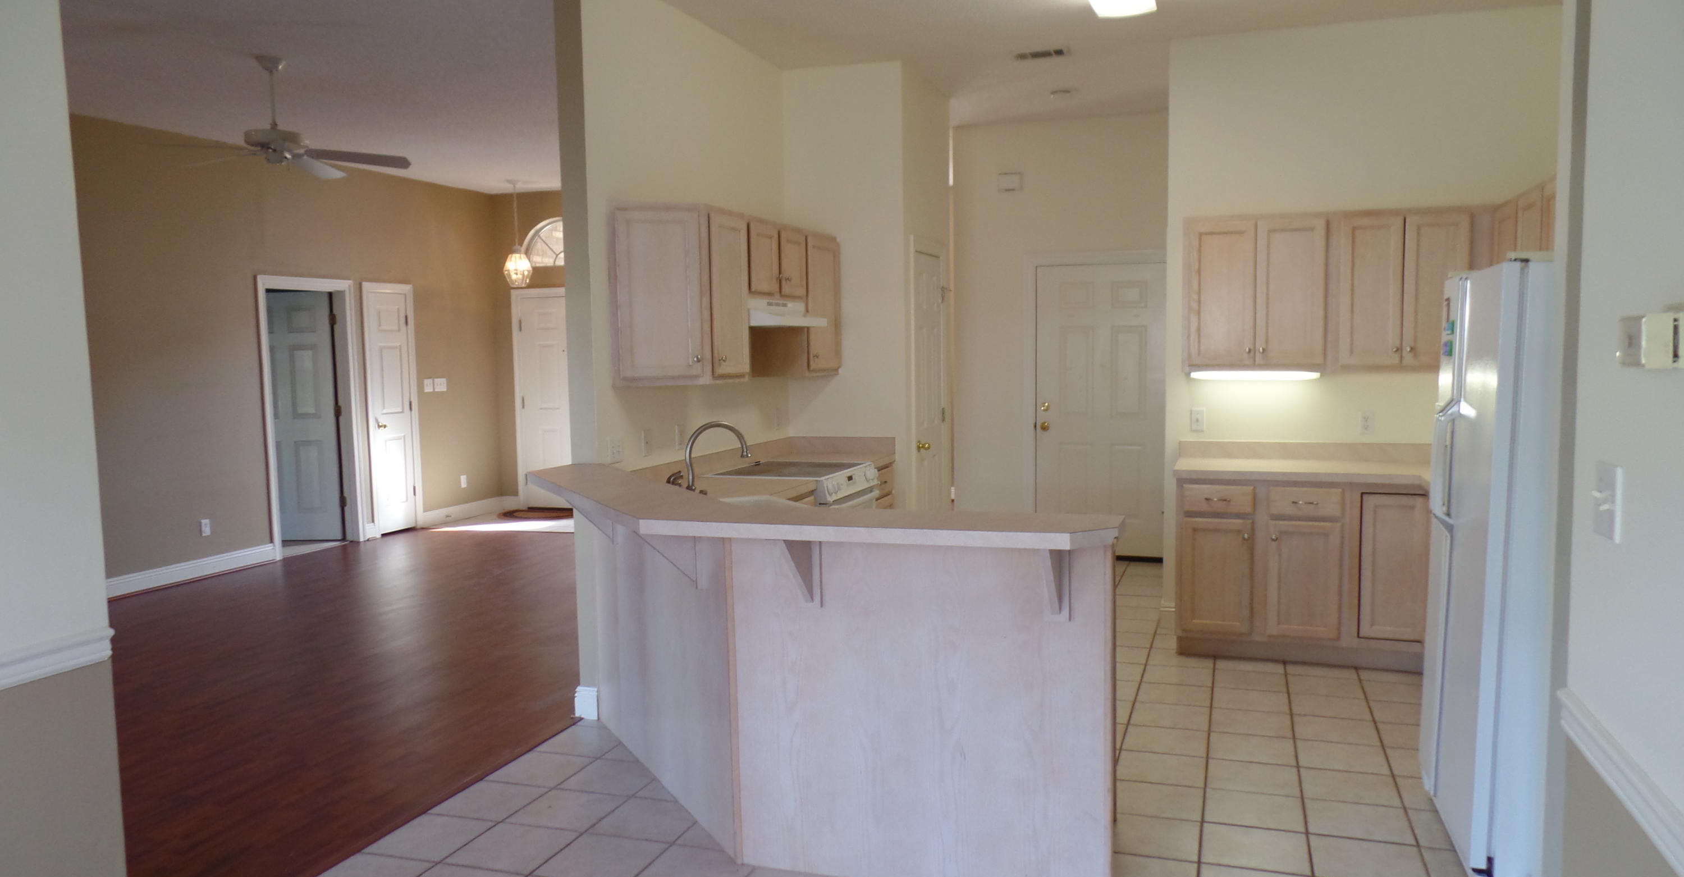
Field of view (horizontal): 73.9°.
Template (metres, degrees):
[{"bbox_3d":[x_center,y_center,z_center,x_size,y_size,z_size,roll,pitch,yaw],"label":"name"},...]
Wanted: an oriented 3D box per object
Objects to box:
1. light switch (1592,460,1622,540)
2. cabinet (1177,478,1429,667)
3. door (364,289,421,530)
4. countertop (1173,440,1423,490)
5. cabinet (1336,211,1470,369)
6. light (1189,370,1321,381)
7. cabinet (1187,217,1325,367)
[{"bbox_3d":[1.195,0.099,1.760,0.022,0.116,0.115,1,5,19],"label":"light switch"},{"bbox_3d":[2.204,0.599,5.383,1.120,0.875,0.580,1,5,19],"label":"cabinet"},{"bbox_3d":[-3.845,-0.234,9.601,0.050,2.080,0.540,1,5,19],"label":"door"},{"bbox_3d":[2.209,0.101,5.326,1.180,0.133,0.600,1,5,19],"label":"countertop"},{"bbox_3d":[2.590,-0.684,5.237,0.553,0.730,0.325,1,5,19],"label":"cabinet"},{"bbox_3d":[1.982,-0.300,5.387,0.584,0.046,0.110,1,5,19],"label":"light"},{"bbox_3d":[1.997,-0.692,5.446,0.625,0.735,0.325,1,5,19],"label":"cabinet"}]

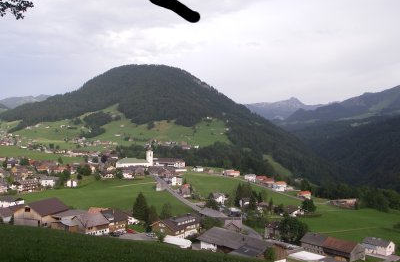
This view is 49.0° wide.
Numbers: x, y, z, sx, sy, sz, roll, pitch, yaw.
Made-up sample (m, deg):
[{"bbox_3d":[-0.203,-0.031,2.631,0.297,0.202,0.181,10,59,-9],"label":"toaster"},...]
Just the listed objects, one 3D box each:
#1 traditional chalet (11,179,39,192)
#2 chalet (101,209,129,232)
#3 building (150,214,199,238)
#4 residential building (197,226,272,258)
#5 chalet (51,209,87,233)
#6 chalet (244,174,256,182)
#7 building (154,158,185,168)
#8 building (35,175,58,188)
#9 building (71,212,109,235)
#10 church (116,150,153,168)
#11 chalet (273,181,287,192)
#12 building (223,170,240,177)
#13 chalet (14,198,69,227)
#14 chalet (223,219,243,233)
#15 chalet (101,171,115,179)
[{"bbox_3d":[-167.920,51.550,420.000,22.960,8.520,14.000,-1,1,-28],"label":"traditional chalet"},{"bbox_3d":[-45.140,46.610,225.820,13.000,8.500,12.000,-2,3,-39],"label":"chalet"},{"bbox_3d":[-13.600,54.480,254.920,15.500,9.500,22.500,1,1,36],"label":"building"},{"bbox_3d":[15.970,47.130,186.810,19.000,8.800,28.000,-2,3,-44],"label":"residential building"},{"bbox_3d":[-77.220,51.770,258.000,15.270,9.620,13.000,1,1,30],"label":"chalet"},{"bbox_3d":[44.280,40.520,384.850,10.000,7.000,10.000,0,2,-5],"label":"chalet"},{"bbox_3d":[-34.930,35.880,505.000,31.840,9.850,13.000,0,1,7],"label":"building"},{"bbox_3d":[-124.210,40.600,359.810,13.000,9.000,11.500,0,2,-3],"label":"building"},{"bbox_3d":[-55.870,45.830,220.810,16.500,8.800,13.800,2,3,44],"label":"building"},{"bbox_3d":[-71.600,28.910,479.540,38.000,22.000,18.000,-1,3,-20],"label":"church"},{"bbox_3d":[76.990,53.330,425.000,10.570,7.810,10.000,0,1,25],"label":"chalet"},{"bbox_3d":[34.870,46.600,485.000,18.960,7.340,11.000,0,1,5],"label":"building"},{"bbox_3d":[-81.780,43.020,227.750,18.000,11.700,20.500,1,3,21],"label":"chalet"},{"bbox_3d":[16.060,47.010,216.860,8.800,6.800,9.500,1,2,12],"label":"chalet"},{"bbox_3d":[-94.800,45.210,450.000,13.260,6.540,12.000,0,1,-12],"label":"chalet"}]

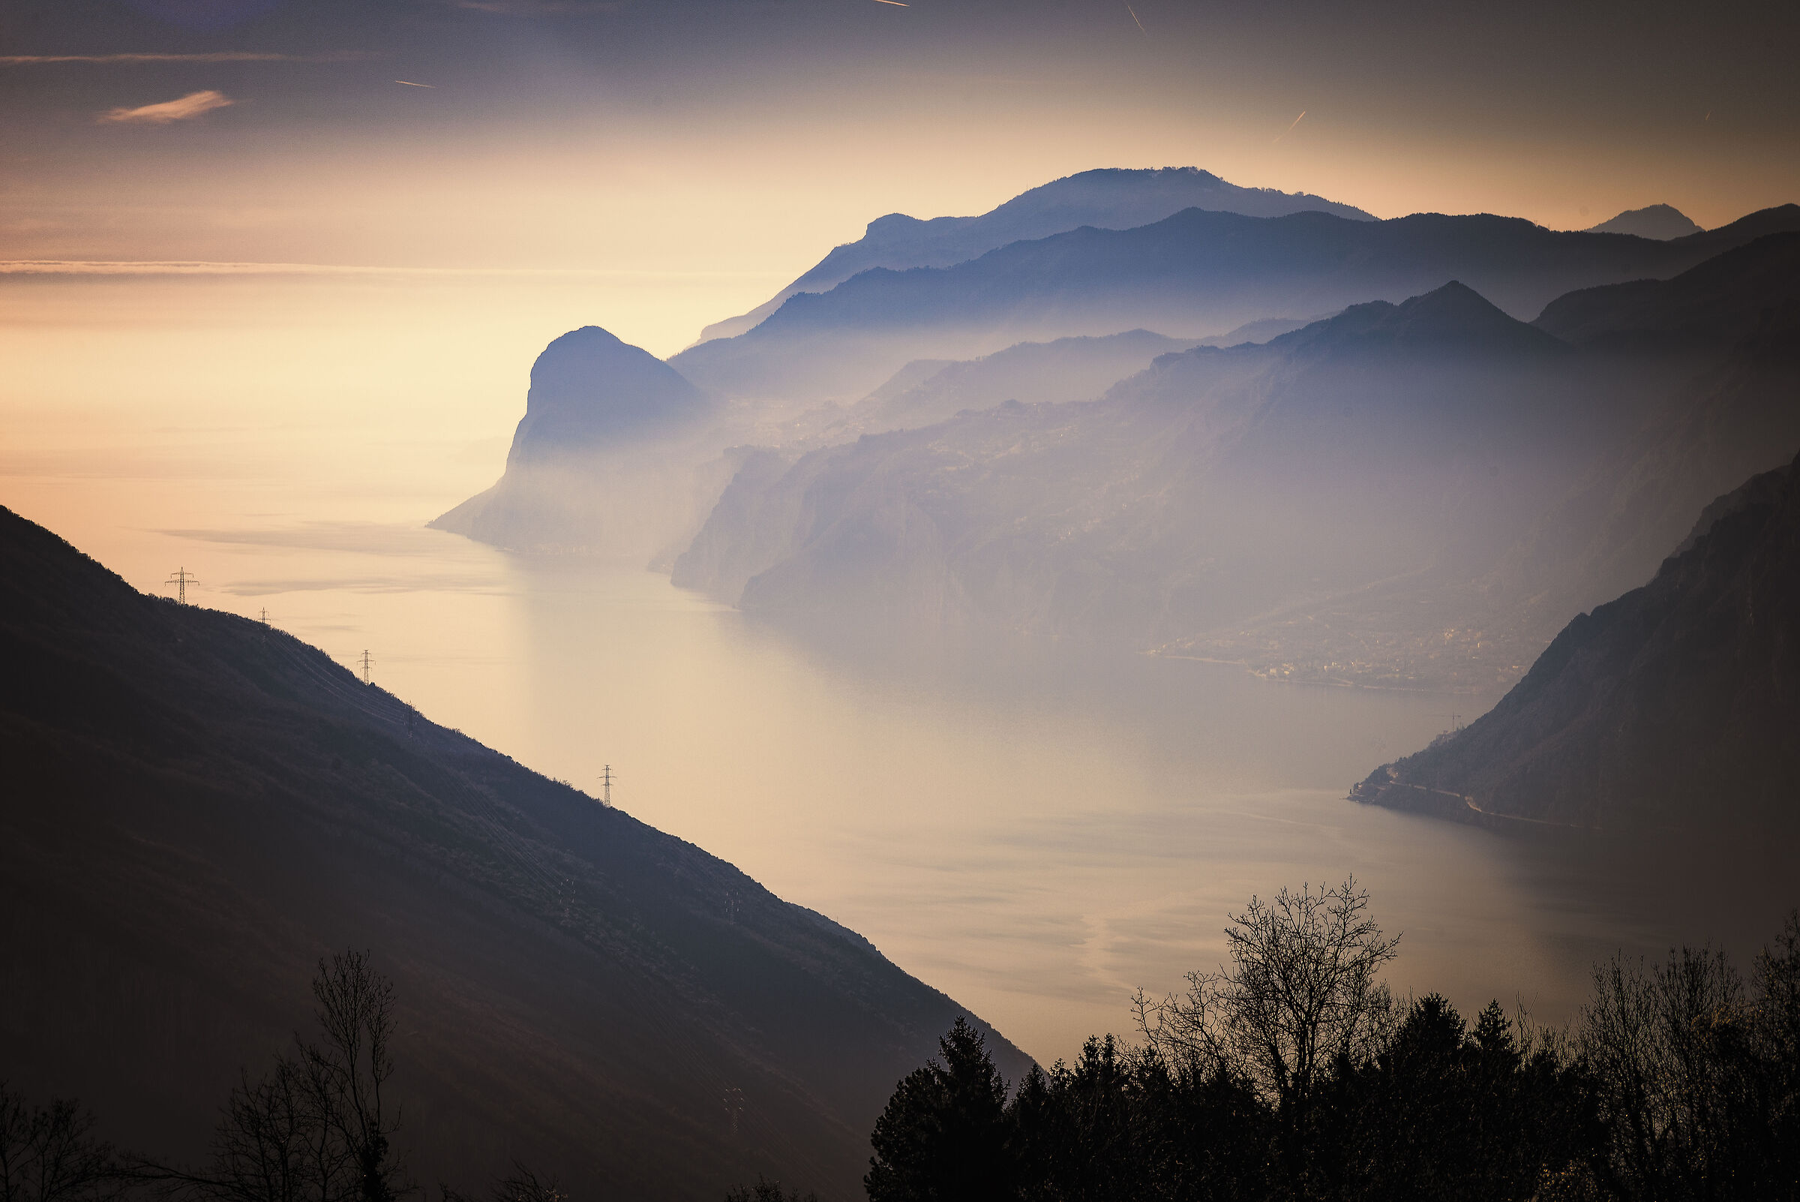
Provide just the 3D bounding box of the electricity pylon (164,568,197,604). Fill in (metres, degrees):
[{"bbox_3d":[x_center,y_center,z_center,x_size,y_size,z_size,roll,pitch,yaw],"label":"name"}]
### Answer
[{"bbox_3d":[-526.338,-10.828,4400.000,25.500,28.500,4.800,0,3,-7],"label":"electricity pylon"}]

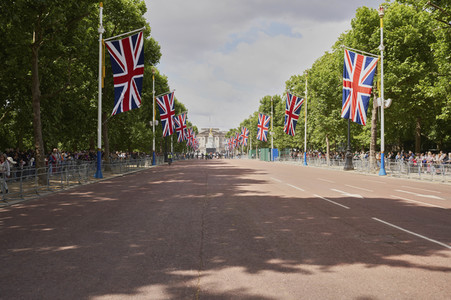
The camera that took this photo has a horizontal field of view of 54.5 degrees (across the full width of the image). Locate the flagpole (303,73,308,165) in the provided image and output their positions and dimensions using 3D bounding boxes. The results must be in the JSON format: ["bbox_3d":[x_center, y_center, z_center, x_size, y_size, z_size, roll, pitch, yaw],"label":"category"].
[{"bbox_3d":[11.034,-4.362,59.900,0.570,13.000,0.570,0,0,-2],"label":"flagpole"}]

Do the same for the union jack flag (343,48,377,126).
[{"bbox_3d":[10.369,-4.763,33.600,2.800,5.750,0.600,0,0,-2],"label":"union jack flag"}]

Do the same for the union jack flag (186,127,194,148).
[{"bbox_3d":[-11.555,-4.080,143.000,2.500,5.900,0.600,0,0,-2],"label":"union jack flag"}]

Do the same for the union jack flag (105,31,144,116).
[{"bbox_3d":[-6.699,-5.059,29.200,2.650,5.700,0.600,0,0,-2],"label":"union jack flag"}]

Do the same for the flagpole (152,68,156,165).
[{"bbox_3d":[-9.637,-4.480,59.300,0.570,13.000,0.570,0,0,-2],"label":"flagpole"}]

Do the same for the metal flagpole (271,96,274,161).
[{"bbox_3d":[9.438,-4.259,87.600,0.570,13.000,0.570,0,0,-2],"label":"metal flagpole"}]

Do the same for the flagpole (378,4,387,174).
[{"bbox_3d":[12.049,-4.556,33.600,0.570,13.000,0.570,0,0,-2],"label":"flagpole"}]

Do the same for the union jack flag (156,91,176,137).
[{"bbox_3d":[-8.054,-4.756,59.200,2.600,5.950,0.600,0,0,-2],"label":"union jack flag"}]

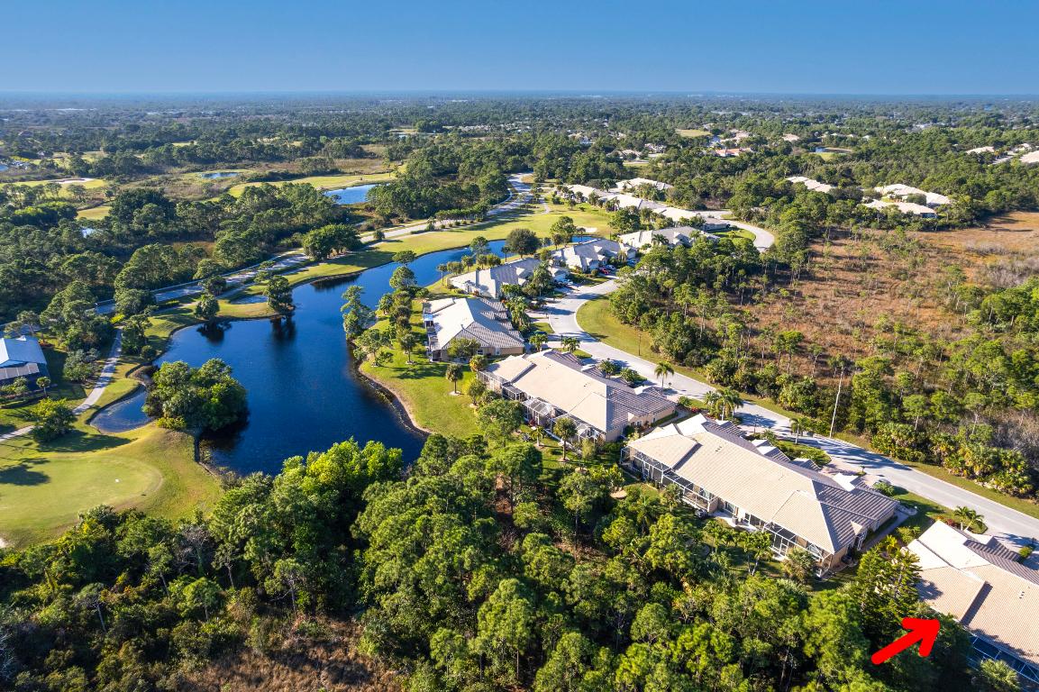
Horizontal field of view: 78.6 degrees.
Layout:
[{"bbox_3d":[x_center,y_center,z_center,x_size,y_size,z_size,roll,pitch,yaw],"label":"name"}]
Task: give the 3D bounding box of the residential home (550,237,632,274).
[{"bbox_3d":[27.807,-35.305,239.689,21.000,6.400,33.000,19,28,38],"label":"residential home"}]

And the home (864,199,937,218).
[{"bbox_3d":[188.210,-68.470,317.270,30.500,6.000,21.000,2,22,4],"label":"home"}]

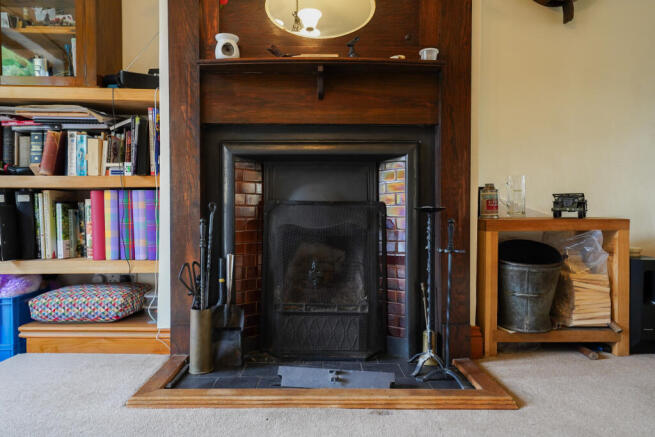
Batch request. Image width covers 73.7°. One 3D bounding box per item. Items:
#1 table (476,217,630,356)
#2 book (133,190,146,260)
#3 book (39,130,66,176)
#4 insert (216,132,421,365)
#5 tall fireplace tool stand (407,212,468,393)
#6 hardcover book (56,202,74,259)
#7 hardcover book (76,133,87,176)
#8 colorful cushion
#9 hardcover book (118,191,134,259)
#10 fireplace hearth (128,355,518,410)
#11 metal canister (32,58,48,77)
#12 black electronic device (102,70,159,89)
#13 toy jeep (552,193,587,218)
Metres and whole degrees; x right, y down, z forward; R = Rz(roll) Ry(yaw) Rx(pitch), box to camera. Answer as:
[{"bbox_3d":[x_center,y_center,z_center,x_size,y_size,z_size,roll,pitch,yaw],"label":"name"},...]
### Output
[{"bbox_3d":[0.980,0.292,2.050,0.610,0.582,0.390,0,1,0],"label":"table"},{"bbox_3d":[-0.817,0.029,2.030,0.057,0.302,0.260,-2,1,0],"label":"book"},{"bbox_3d":[-1.252,-0.297,2.045,0.061,0.205,0.140,11,1,-2],"label":"book"},{"bbox_3d":[-0.030,0.118,1.930,0.875,0.915,0.270,0,1,0],"label":"insert"},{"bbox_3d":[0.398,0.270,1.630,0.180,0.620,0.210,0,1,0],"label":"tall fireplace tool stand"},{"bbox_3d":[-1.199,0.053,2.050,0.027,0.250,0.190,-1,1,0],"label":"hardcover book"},{"bbox_3d":[-1.118,-0.290,2.050,0.045,0.194,0.135,0,1,-2],"label":"hardcover book"},{"bbox_3d":[-1.125,0.393,2.130,0.420,0.130,0.400,0,1,0],"label":"colorful cushion"},{"bbox_3d":[-0.920,0.029,2.120,0.065,0.314,0.260,-1,1,-2],"label":"hardcover book"},{"bbox_3d":[-0.010,0.574,1.575,1.220,0.043,0.420,0,1,0],"label":"fireplace hearth"},{"bbox_3d":[-1.367,-0.722,2.080,0.068,0.105,0.068,0,1,0],"label":"metal canister"},{"bbox_3d":[-0.920,-0.632,2.090,0.260,0.085,0.170,0,1,-9],"label":"black electronic device"},{"bbox_3d":[1.090,-0.057,1.970,0.120,0.110,0.220,1,1,32],"label":"toy jeep"}]

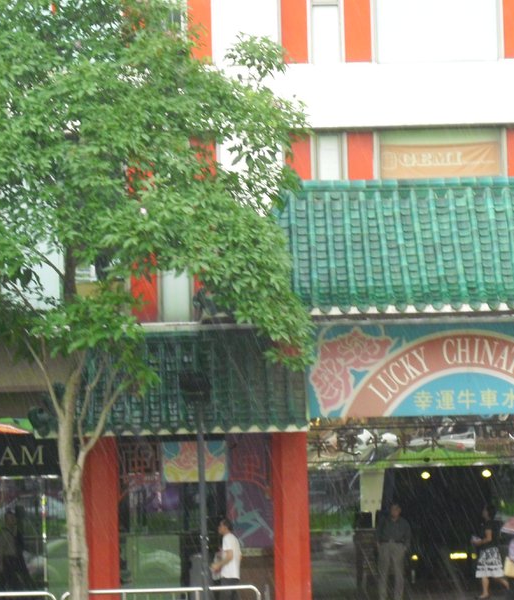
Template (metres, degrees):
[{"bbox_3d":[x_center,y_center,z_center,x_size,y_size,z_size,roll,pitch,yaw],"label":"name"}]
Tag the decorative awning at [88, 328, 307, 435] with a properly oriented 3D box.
[{"bbox_3d":[-1.166,1.311,42.000,4.050,1.750,1.350,-2,-2,0],"label":"decorative awning"}]

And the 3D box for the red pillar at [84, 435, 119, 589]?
[{"bbox_3d":[-2.521,3.709,42.200,0.570,3.000,0.570,-2,-2,0],"label":"red pillar"}]

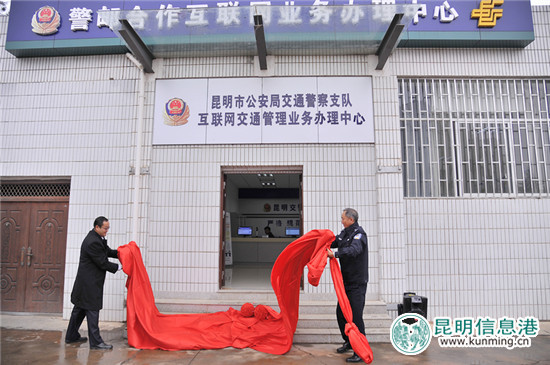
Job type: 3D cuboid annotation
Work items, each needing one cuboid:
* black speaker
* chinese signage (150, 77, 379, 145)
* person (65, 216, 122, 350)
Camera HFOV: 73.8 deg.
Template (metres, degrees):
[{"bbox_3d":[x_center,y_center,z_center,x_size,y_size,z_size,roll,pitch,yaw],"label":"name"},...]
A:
[{"bbox_3d":[2.170,1.992,5.627,0.280,0.511,0.300,0,-8,1],"label":"black speaker"},{"bbox_3d":[-0.205,-1.262,6.521,3.883,1.214,0.090,0,-8,1],"label":"chinese signage"},{"bbox_3d":[-2.436,1.318,4.971,0.730,1.707,0.550,-1,-8,9],"label":"person"}]

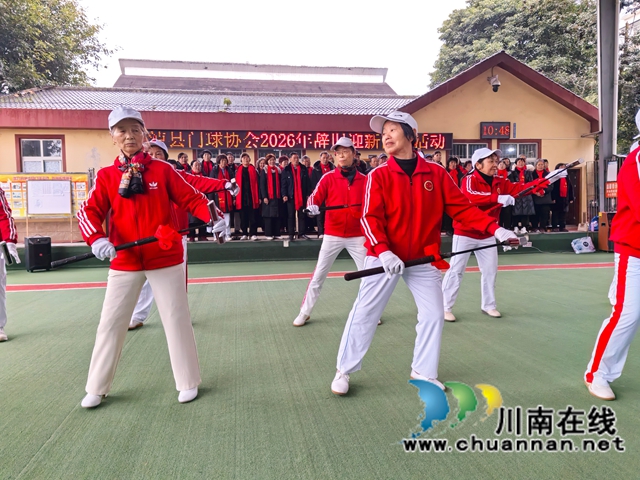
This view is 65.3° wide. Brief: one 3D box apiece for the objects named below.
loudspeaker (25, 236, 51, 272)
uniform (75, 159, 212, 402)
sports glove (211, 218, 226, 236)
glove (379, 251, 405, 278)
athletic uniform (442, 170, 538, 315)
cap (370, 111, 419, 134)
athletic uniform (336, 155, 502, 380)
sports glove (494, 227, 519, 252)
[{"bbox_3d":[-4.697,0.233,8.300,0.340,0.580,0.340,-4,5,-40],"label":"loudspeaker"},{"bbox_3d":[-0.874,0.159,2.620,0.660,1.270,0.380,-2,4,-12],"label":"uniform"},{"bbox_3d":[-0.509,-0.064,2.500,0.090,0.100,0.100,-2,4,-20],"label":"sports glove"},{"bbox_3d":[0.368,0.125,2.580,0.120,0.140,0.110,-2,4,-15],"label":"glove"},{"bbox_3d":[1.529,-0.003,4.500,0.820,1.280,0.500,-3,4,-28],"label":"athletic uniform"},{"bbox_3d":[0.401,-0.625,2.680,0.260,0.130,0.180,5,-1,-40],"label":"cap"},{"bbox_3d":[0.516,0.119,2.720,0.850,1.200,0.450,-1,4,-10],"label":"athletic uniform"},{"bbox_3d":[0.989,-0.004,2.650,0.120,0.130,0.110,-2,4,-20],"label":"sports glove"}]

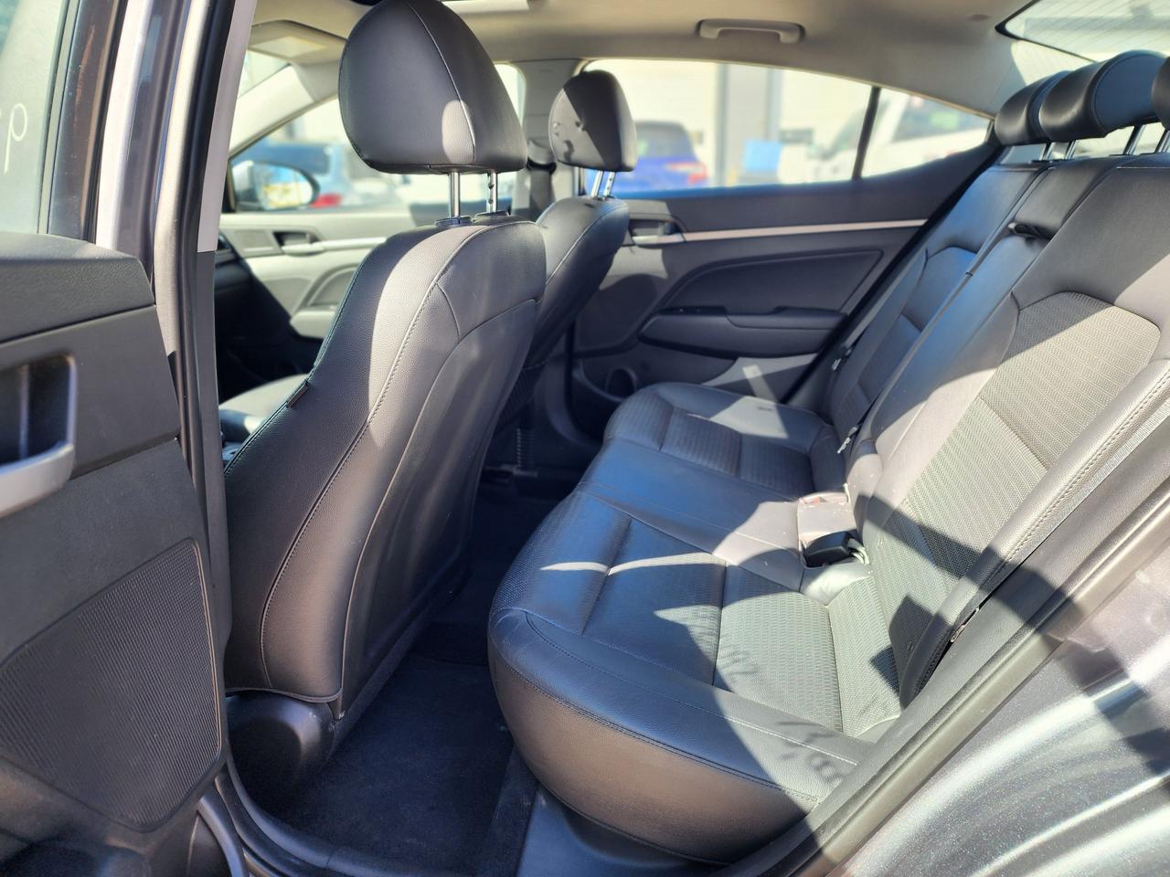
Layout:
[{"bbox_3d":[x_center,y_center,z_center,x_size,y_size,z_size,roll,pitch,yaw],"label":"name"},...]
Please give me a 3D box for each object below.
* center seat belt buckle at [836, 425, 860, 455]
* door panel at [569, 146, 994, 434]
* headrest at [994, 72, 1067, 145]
[{"bbox_3d":[0.504,0.003,1.490,0.022,0.075,0.050,31,23,2],"label":"center seat belt buckle"},{"bbox_3d":[0.411,-0.312,1.888,0.980,0.710,0.130,3,19,13],"label":"door panel"},{"bbox_3d":[0.815,-0.576,1.363,0.135,0.135,0.250,10,21,10],"label":"headrest"}]

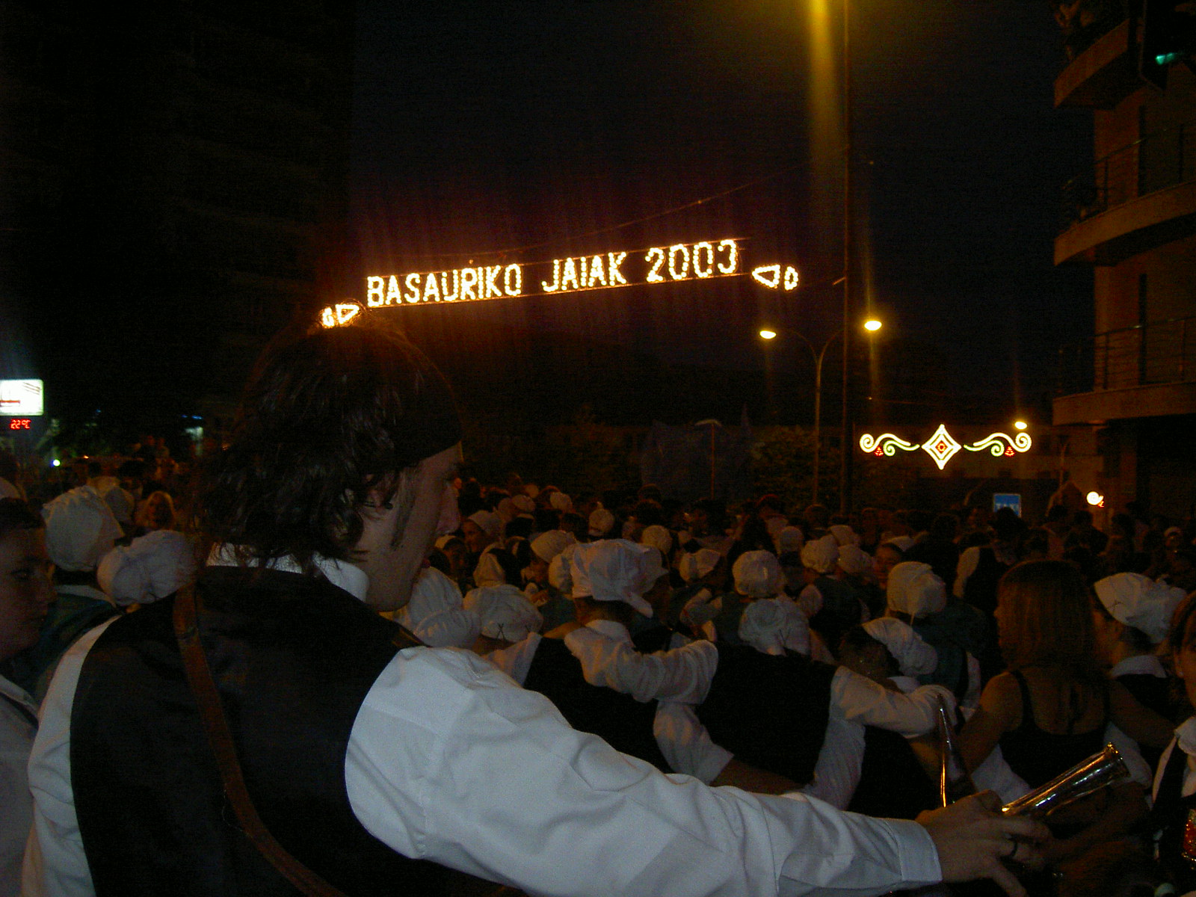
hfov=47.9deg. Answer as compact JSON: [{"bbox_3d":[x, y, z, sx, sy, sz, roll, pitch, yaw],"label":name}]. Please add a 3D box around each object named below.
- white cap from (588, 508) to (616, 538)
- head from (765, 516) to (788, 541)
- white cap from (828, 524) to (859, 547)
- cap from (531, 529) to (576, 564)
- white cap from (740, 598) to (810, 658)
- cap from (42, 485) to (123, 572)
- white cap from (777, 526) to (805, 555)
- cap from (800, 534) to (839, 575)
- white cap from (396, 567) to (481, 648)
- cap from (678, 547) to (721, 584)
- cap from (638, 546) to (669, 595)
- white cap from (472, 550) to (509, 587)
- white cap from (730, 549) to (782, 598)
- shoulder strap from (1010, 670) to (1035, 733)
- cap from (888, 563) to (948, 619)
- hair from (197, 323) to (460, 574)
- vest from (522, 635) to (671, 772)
[{"bbox_3d":[0.028,0.566,10.200,0.205,0.215,0.225,1,-2,0],"label":"white cap"},{"bbox_3d":[1.434,0.655,10.800,0.190,0.260,0.230,1,-2,0],"label":"head"},{"bbox_3d":[1.777,0.649,9.800,0.250,0.210,0.260,1,-2,6],"label":"white cap"},{"bbox_3d":[-0.232,0.524,7.200,0.245,0.185,0.200,1,-2,12],"label":"cap"},{"bbox_3d":[0.591,0.594,4.500,0.250,0.200,0.260,1,-2,-6],"label":"white cap"},{"bbox_3d":[-1.415,0.221,3.700,0.220,0.225,0.230,1,-2,0],"label":"cap"},{"bbox_3d":[1.454,0.693,10.200,0.205,0.210,0.225,1,-2,6],"label":"white cap"},{"bbox_3d":[1.219,0.582,7.400,0.210,0.210,0.225,1,-2,-6],"label":"cap"},{"bbox_3d":[-0.494,0.494,4.200,0.260,0.240,0.270,2,-2,-19],"label":"white cap"},{"bbox_3d":[0.559,0.641,7.400,0.250,0.205,0.260,0,-2,37],"label":"cap"},{"bbox_3d":[0.173,0.501,5.500,0.240,0.200,0.200,1,-2,-5],"label":"cap"},{"bbox_3d":[-0.633,0.712,7.900,0.200,0.220,0.220,1,-2,-3],"label":"white cap"},{"bbox_3d":[0.707,0.560,6.000,0.215,0.210,0.230,1,-2,3],"label":"white cap"},{"bbox_3d":[0.898,0.535,2.850,0.050,0.135,0.070,1,-2,6],"label":"shoulder strap"},{"bbox_3d":[1.373,0.607,5.800,0.255,0.235,0.265,1,-2,-14],"label":"cap"},{"bbox_3d":[-0.240,0.000,1.200,0.235,0.225,0.200,2,-2,-30],"label":"hair"},{"bbox_3d":[-0.007,0.844,4.250,0.450,0.560,0.270,1,-2,3],"label":"vest"}]

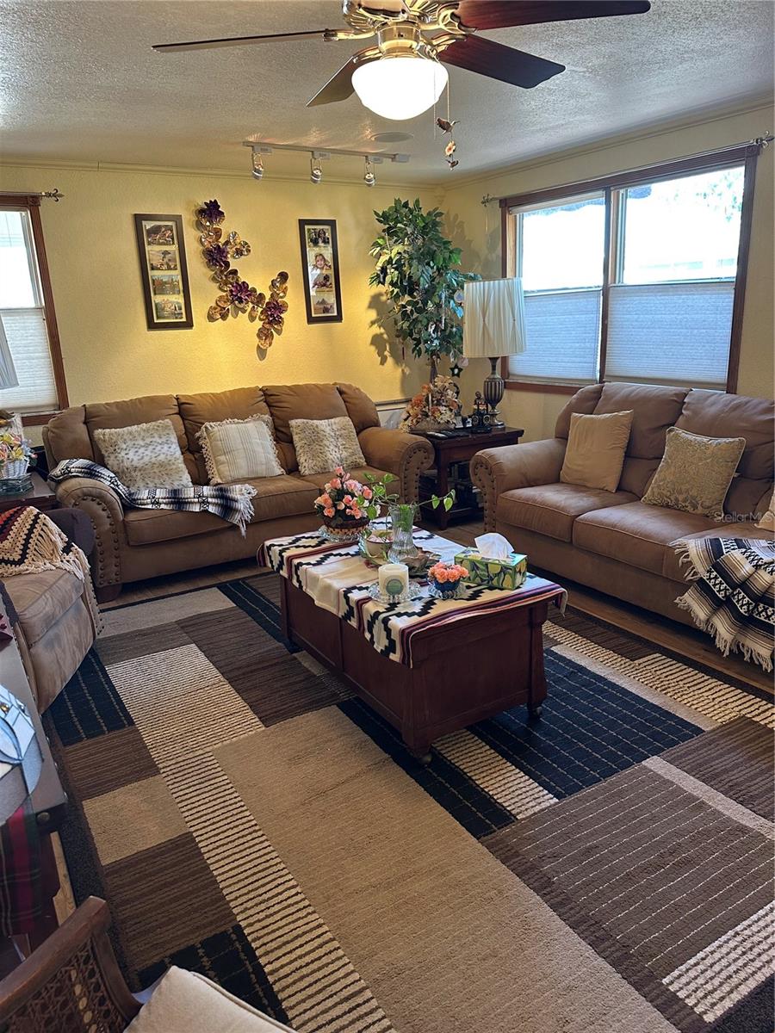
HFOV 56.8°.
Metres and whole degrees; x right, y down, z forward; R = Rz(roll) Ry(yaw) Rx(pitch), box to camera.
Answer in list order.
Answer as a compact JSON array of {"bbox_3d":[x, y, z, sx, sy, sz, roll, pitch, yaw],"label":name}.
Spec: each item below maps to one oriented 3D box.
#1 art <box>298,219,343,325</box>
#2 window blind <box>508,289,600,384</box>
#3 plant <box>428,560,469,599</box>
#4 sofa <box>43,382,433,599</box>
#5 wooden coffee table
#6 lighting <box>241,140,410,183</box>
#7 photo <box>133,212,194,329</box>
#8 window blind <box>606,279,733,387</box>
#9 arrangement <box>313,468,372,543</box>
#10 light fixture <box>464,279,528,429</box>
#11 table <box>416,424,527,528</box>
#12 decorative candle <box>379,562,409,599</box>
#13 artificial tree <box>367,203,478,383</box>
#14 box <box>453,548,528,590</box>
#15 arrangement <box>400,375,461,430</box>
[{"bbox_3d":[-0.490,-1.809,5.308,0.297,0.721,0.023,-13,19,-31],"label":"art"},{"bbox_3d":[1.197,-1.315,5.258,0.050,0.620,0.860,-13,19,-32],"label":"window blind"},{"bbox_3d":[0.214,0.218,2.590,0.140,0.105,0.140,-2,16,4],"label":"plant"},{"bbox_3d":[-0.907,-0.286,4.603,2.250,0.990,0.970,-11,18,-26],"label":"sofa"},{"bbox_3d":[0.066,0.414,2.829,0.604,0.506,1.077,-12,19,-29],"label":"wooden coffee table"},{"bbox_3d":[-0.348,-2.227,4.563,1.200,0.200,0.100,-13,19,-32],"label":"lighting"},{"bbox_3d":[-1.466,-1.602,4.710,0.303,0.709,0.023,-13,19,-31],"label":"photo"},{"bbox_3d":[1.665,-1.092,4.319,0.044,0.596,0.882,-13,19,-31],"label":"window blind"},{"bbox_3d":[-0.190,-0.064,3.281,0.265,0.296,0.260,-3,16,-3],"label":"arrangement"},{"bbox_3d":[0.739,-1.112,4.926,0.419,0.987,0.419,-2,16,1],"label":"light fixture"},{"bbox_3d":[0.496,-0.312,5.055,0.647,0.597,0.611,-11,18,-26],"label":"table"},{"bbox_3d":[0.021,0.213,2.416,0.100,0.090,0.100,-3,16,0],"label":"decorative candle"},{"bbox_3d":[0.306,-1.265,5.600,0.820,2.210,0.780,-2,16,4],"label":"artificial tree"},{"bbox_3d":[0.386,0.192,2.669,0.225,0.096,0.125,6,18,27],"label":"box"},{"bbox_3d":[0.316,-0.784,5.109,0.400,0.350,0.310,-2,16,4],"label":"arrangement"}]

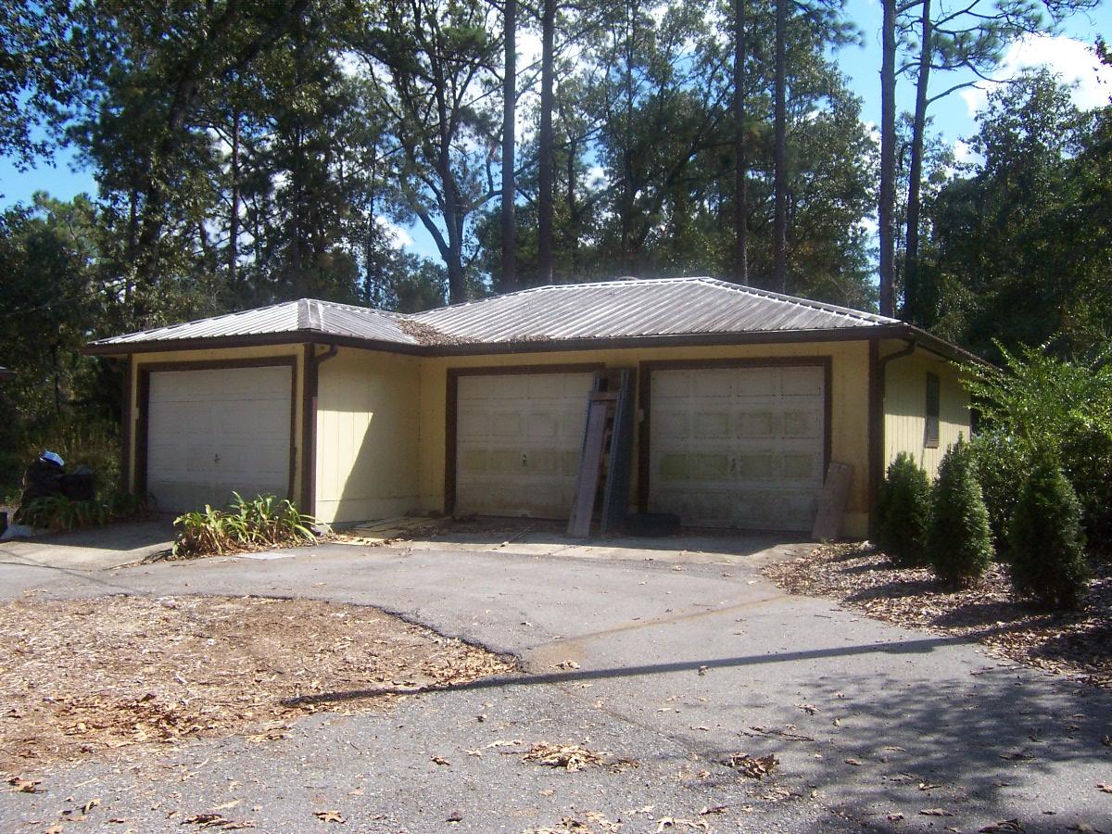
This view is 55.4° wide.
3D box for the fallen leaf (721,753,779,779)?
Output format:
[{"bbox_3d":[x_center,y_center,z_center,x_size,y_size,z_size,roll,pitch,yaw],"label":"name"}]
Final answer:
[{"bbox_3d":[0.853,1.528,4.633,0.230,0.055,0.180,0,-2,30],"label":"fallen leaf"}]

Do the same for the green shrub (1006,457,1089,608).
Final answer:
[{"bbox_3d":[3.895,0.925,8.400,0.650,1.220,0.650,0,-2,30],"label":"green shrub"}]

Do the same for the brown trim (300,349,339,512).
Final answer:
[{"bbox_3d":[-3.197,0.255,14.519,0.460,2.460,0.100,0,-2,30],"label":"brown trim"}]

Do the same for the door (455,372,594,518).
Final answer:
[{"bbox_3d":[-0.456,0.438,15.763,2.446,2.125,0.100,0,-2,30],"label":"door"}]

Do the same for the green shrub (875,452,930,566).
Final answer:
[{"bbox_3d":[3.826,0.976,11.653,0.580,1.166,0.580,0,-2,30],"label":"green shrub"}]

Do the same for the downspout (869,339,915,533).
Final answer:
[{"bbox_3d":[4.201,0.261,13.116,0.480,2.420,0.160,0,-2,30],"label":"downspout"}]

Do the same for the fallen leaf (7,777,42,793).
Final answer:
[{"bbox_3d":[-2.149,1.486,4.287,0.135,0.035,0.115,0,-2,30],"label":"fallen leaf"}]

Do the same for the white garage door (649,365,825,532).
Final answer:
[{"bbox_3d":[2.379,0.421,14.154,2.440,2.140,0.080,0,-2,30],"label":"white garage door"}]

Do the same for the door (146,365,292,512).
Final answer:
[{"bbox_3d":[-4.933,0.365,15.548,3.014,2.128,0.100,0,-2,30],"label":"door"}]

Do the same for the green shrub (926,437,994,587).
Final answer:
[{"bbox_3d":[3.616,0.843,9.500,0.620,1.340,0.620,0,-2,30],"label":"green shrub"}]

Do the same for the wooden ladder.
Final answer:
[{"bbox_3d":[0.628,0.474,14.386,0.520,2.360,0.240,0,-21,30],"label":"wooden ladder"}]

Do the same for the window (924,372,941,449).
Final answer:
[{"bbox_3d":[5.806,-0.079,16.338,0.090,1.125,1.069,0,-2,30],"label":"window"}]

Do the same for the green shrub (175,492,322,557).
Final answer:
[{"bbox_3d":[-3.705,1.289,12.888,0.850,0.660,1.650,0,-2,30],"label":"green shrub"}]

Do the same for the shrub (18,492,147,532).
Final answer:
[{"bbox_3d":[-6.729,1.304,15.127,0.850,0.480,1.550,0,-2,30],"label":"shrub"}]

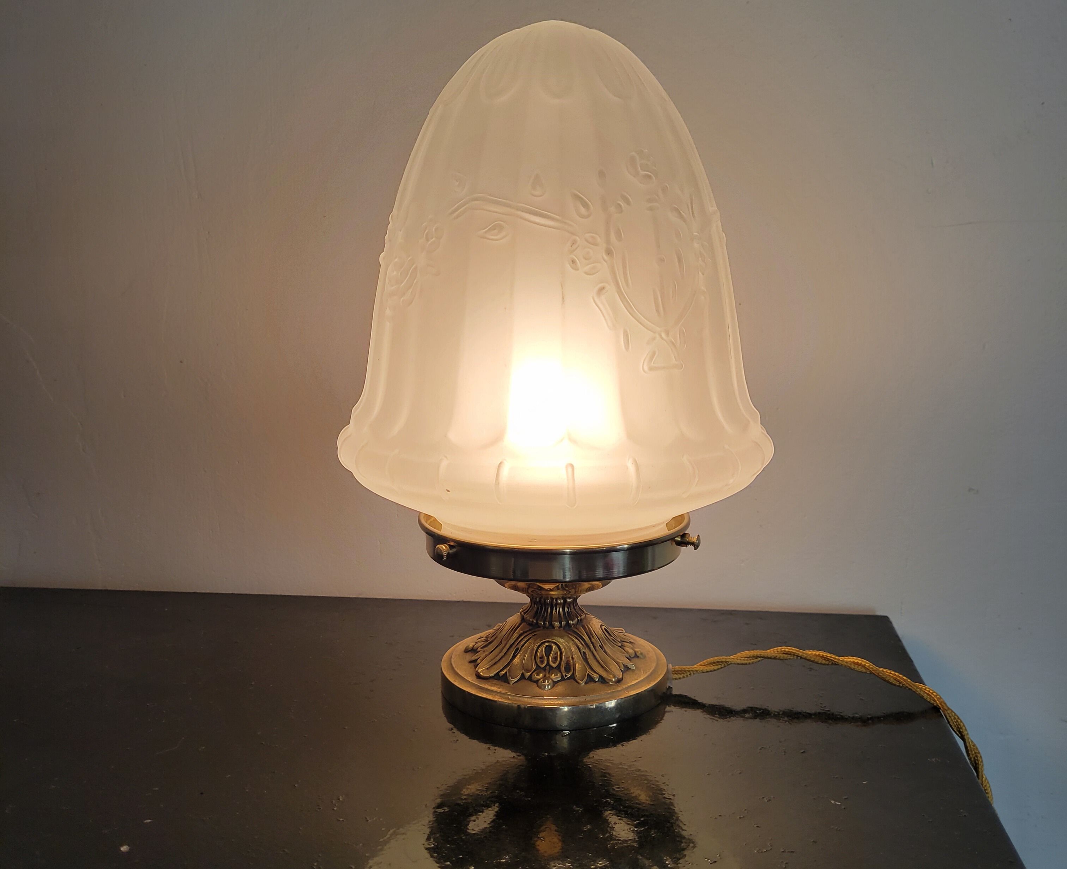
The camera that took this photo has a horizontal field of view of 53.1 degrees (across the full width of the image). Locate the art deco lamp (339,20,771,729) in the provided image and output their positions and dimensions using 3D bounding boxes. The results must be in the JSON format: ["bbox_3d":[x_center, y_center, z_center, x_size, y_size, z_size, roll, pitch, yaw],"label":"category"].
[{"bbox_3d":[0.010,-0.030,0.494,0.199,0.305,0.199,0,10,1],"label":"art deco lamp"}]

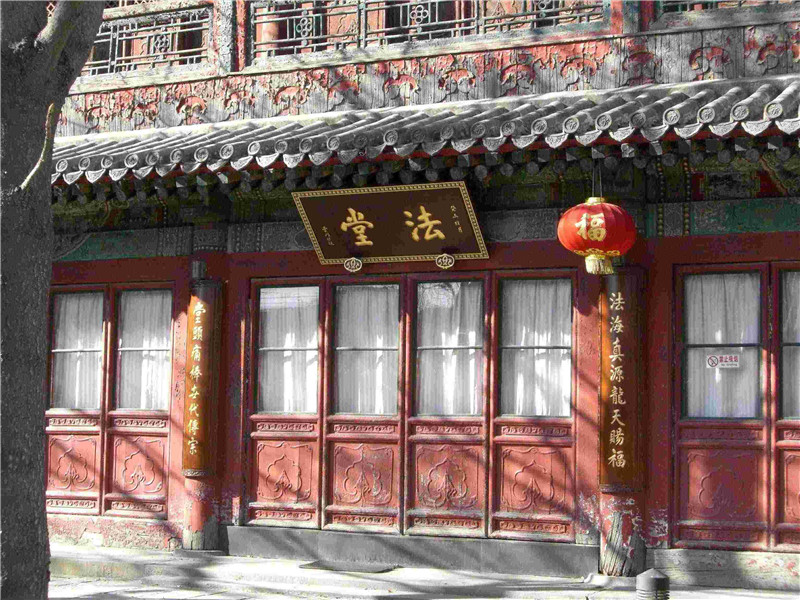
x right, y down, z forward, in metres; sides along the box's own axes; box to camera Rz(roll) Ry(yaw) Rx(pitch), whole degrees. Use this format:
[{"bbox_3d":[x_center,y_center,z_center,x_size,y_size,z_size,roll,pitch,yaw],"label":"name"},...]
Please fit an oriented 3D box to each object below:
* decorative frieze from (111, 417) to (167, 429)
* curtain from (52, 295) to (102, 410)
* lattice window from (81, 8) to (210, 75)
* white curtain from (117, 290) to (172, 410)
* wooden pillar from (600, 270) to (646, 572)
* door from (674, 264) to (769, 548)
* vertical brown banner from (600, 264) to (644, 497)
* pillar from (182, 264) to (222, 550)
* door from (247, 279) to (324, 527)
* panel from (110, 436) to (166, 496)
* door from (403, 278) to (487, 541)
[{"bbox_3d":[-2.566,1.201,14.950,0.679,0.117,0.040,-1,-5,27],"label":"decorative frieze"},{"bbox_3d":[-3.101,0.488,14.726,0.611,1.131,0.050,-1,-5,26],"label":"curtain"},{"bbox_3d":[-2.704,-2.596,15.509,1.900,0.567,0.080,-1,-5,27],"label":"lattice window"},{"bbox_3d":[-2.397,0.471,14.376,0.605,1.130,0.050,-1,-5,26],"label":"white curtain"},{"bbox_3d":[1.769,0.912,12.097,0.365,2.480,0.365,-1,-5,26],"label":"wooden pillar"},{"bbox_3d":[2.589,0.858,12.291,0.787,2.300,0.080,-1,-5,27],"label":"door"},{"bbox_3d":[1.729,0.625,12.005,0.330,1.749,0.160,-1,-5,26],"label":"vertical brown banner"},{"bbox_3d":[-1.776,0.924,13.865,0.350,2.639,0.350,1,-5,0],"label":"pillar"},{"bbox_3d":[-1.000,0.906,13.574,0.765,2.203,0.070,-1,-5,26],"label":"door"},{"bbox_3d":[-2.560,1.618,14.914,0.677,0.603,0.050,-1,-5,27],"label":"panel"},{"bbox_3d":[0.415,0.909,13.419,0.831,2.300,0.080,-1,-5,27],"label":"door"}]

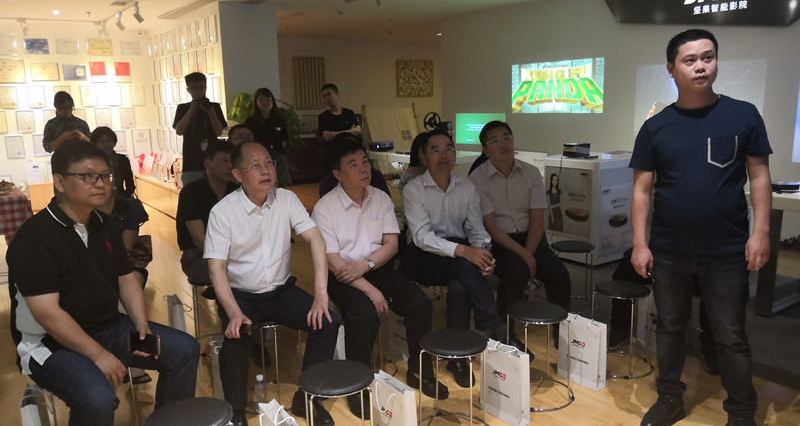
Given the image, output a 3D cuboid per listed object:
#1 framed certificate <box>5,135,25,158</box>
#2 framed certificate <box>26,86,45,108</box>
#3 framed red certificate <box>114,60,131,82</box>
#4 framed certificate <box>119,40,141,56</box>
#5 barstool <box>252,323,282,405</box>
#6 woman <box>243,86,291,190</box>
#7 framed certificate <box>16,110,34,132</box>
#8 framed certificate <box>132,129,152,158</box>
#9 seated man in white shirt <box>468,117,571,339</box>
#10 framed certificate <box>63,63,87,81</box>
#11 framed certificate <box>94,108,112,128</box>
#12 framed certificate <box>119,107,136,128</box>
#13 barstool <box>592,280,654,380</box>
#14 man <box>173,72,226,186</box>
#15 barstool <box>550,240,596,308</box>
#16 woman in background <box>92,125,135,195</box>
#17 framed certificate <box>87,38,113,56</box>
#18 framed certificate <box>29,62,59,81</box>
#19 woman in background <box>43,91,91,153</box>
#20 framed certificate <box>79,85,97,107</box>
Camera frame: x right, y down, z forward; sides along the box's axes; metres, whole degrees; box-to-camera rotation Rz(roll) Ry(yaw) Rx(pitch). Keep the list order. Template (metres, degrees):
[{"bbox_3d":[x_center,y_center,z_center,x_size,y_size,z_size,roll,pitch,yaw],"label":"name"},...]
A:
[{"bbox_3d":[-5.626,-0.962,9.131,0.220,0.315,0.025,-9,13,-34],"label":"framed certificate"},{"bbox_3d":[-5.339,-1.699,9.168,0.217,0.309,0.030,-10,14,-36],"label":"framed certificate"},{"bbox_3d":[-4.353,-2.202,9.813,0.225,0.316,0.025,-9,13,-34],"label":"framed red certificate"},{"bbox_3d":[-4.249,-2.600,9.861,0.293,0.215,0.030,-10,14,-36],"label":"framed certificate"},{"bbox_3d":[-0.659,0.718,3.124,0.350,0.455,0.350,-2,11,0],"label":"barstool"},{"bbox_3d":[-1.361,-0.486,6.554,0.460,1.616,0.280,-5,11,-14],"label":"woman"},{"bbox_3d":[-5.478,-1.329,9.145,0.220,0.310,0.025,-9,13,-34],"label":"framed certificate"},{"bbox_3d":[-4.178,-1.128,10.117,0.287,0.434,0.025,-9,13,-34],"label":"framed certificate"},{"bbox_3d":[0.761,0.122,3.707,0.490,1.320,0.800,-6,11,-19],"label":"seated man in white shirt"},{"bbox_3d":[-4.905,-2.114,9.427,0.310,0.220,0.025,-9,13,-34],"label":"framed certificate"},{"bbox_3d":[-4.463,-1.421,9.403,0.215,0.310,0.025,-9,13,-33],"label":"framed certificate"},{"bbox_3d":[-4.331,-1.505,9.940,0.220,0.315,0.025,-9,13,-34],"label":"framed certificate"},{"bbox_3d":[1.224,0.637,3.461,0.360,0.450,0.360,-2,11,0],"label":"barstool"},{"bbox_3d":[-1.774,-0.388,5.735,0.520,1.760,0.380,-6,12,-25],"label":"man"},{"bbox_3d":[1.216,0.442,4.397,0.362,0.450,0.362,-2,11,0],"label":"barstool"},{"bbox_3d":[-2.494,-0.090,5.457,0.500,1.310,0.720,-9,13,-34],"label":"woman in background"},{"bbox_3d":[-4.431,-2.450,9.247,0.320,0.235,0.025,-9,13,-33],"label":"framed certificate"},{"bbox_3d":[-5.220,-2.072,9.197,0.366,0.258,0.030,-10,14,-36],"label":"framed certificate"},{"bbox_3d":[-3.109,-0.333,5.954,0.460,1.623,0.320,-8,12,-29],"label":"woman in background"},{"bbox_3d":[-4.613,-1.724,9.250,0.210,0.305,0.025,-9,13,-33],"label":"framed certificate"}]

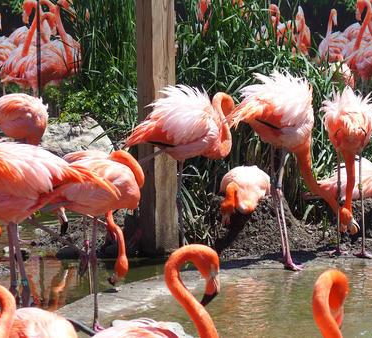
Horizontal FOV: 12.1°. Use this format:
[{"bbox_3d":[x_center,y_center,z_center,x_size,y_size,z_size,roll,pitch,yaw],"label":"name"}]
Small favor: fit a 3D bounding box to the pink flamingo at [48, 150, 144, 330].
[{"bbox_3d":[-0.366,0.265,6.600,0.420,0.680,0.220,2,9,15],"label":"pink flamingo"}]

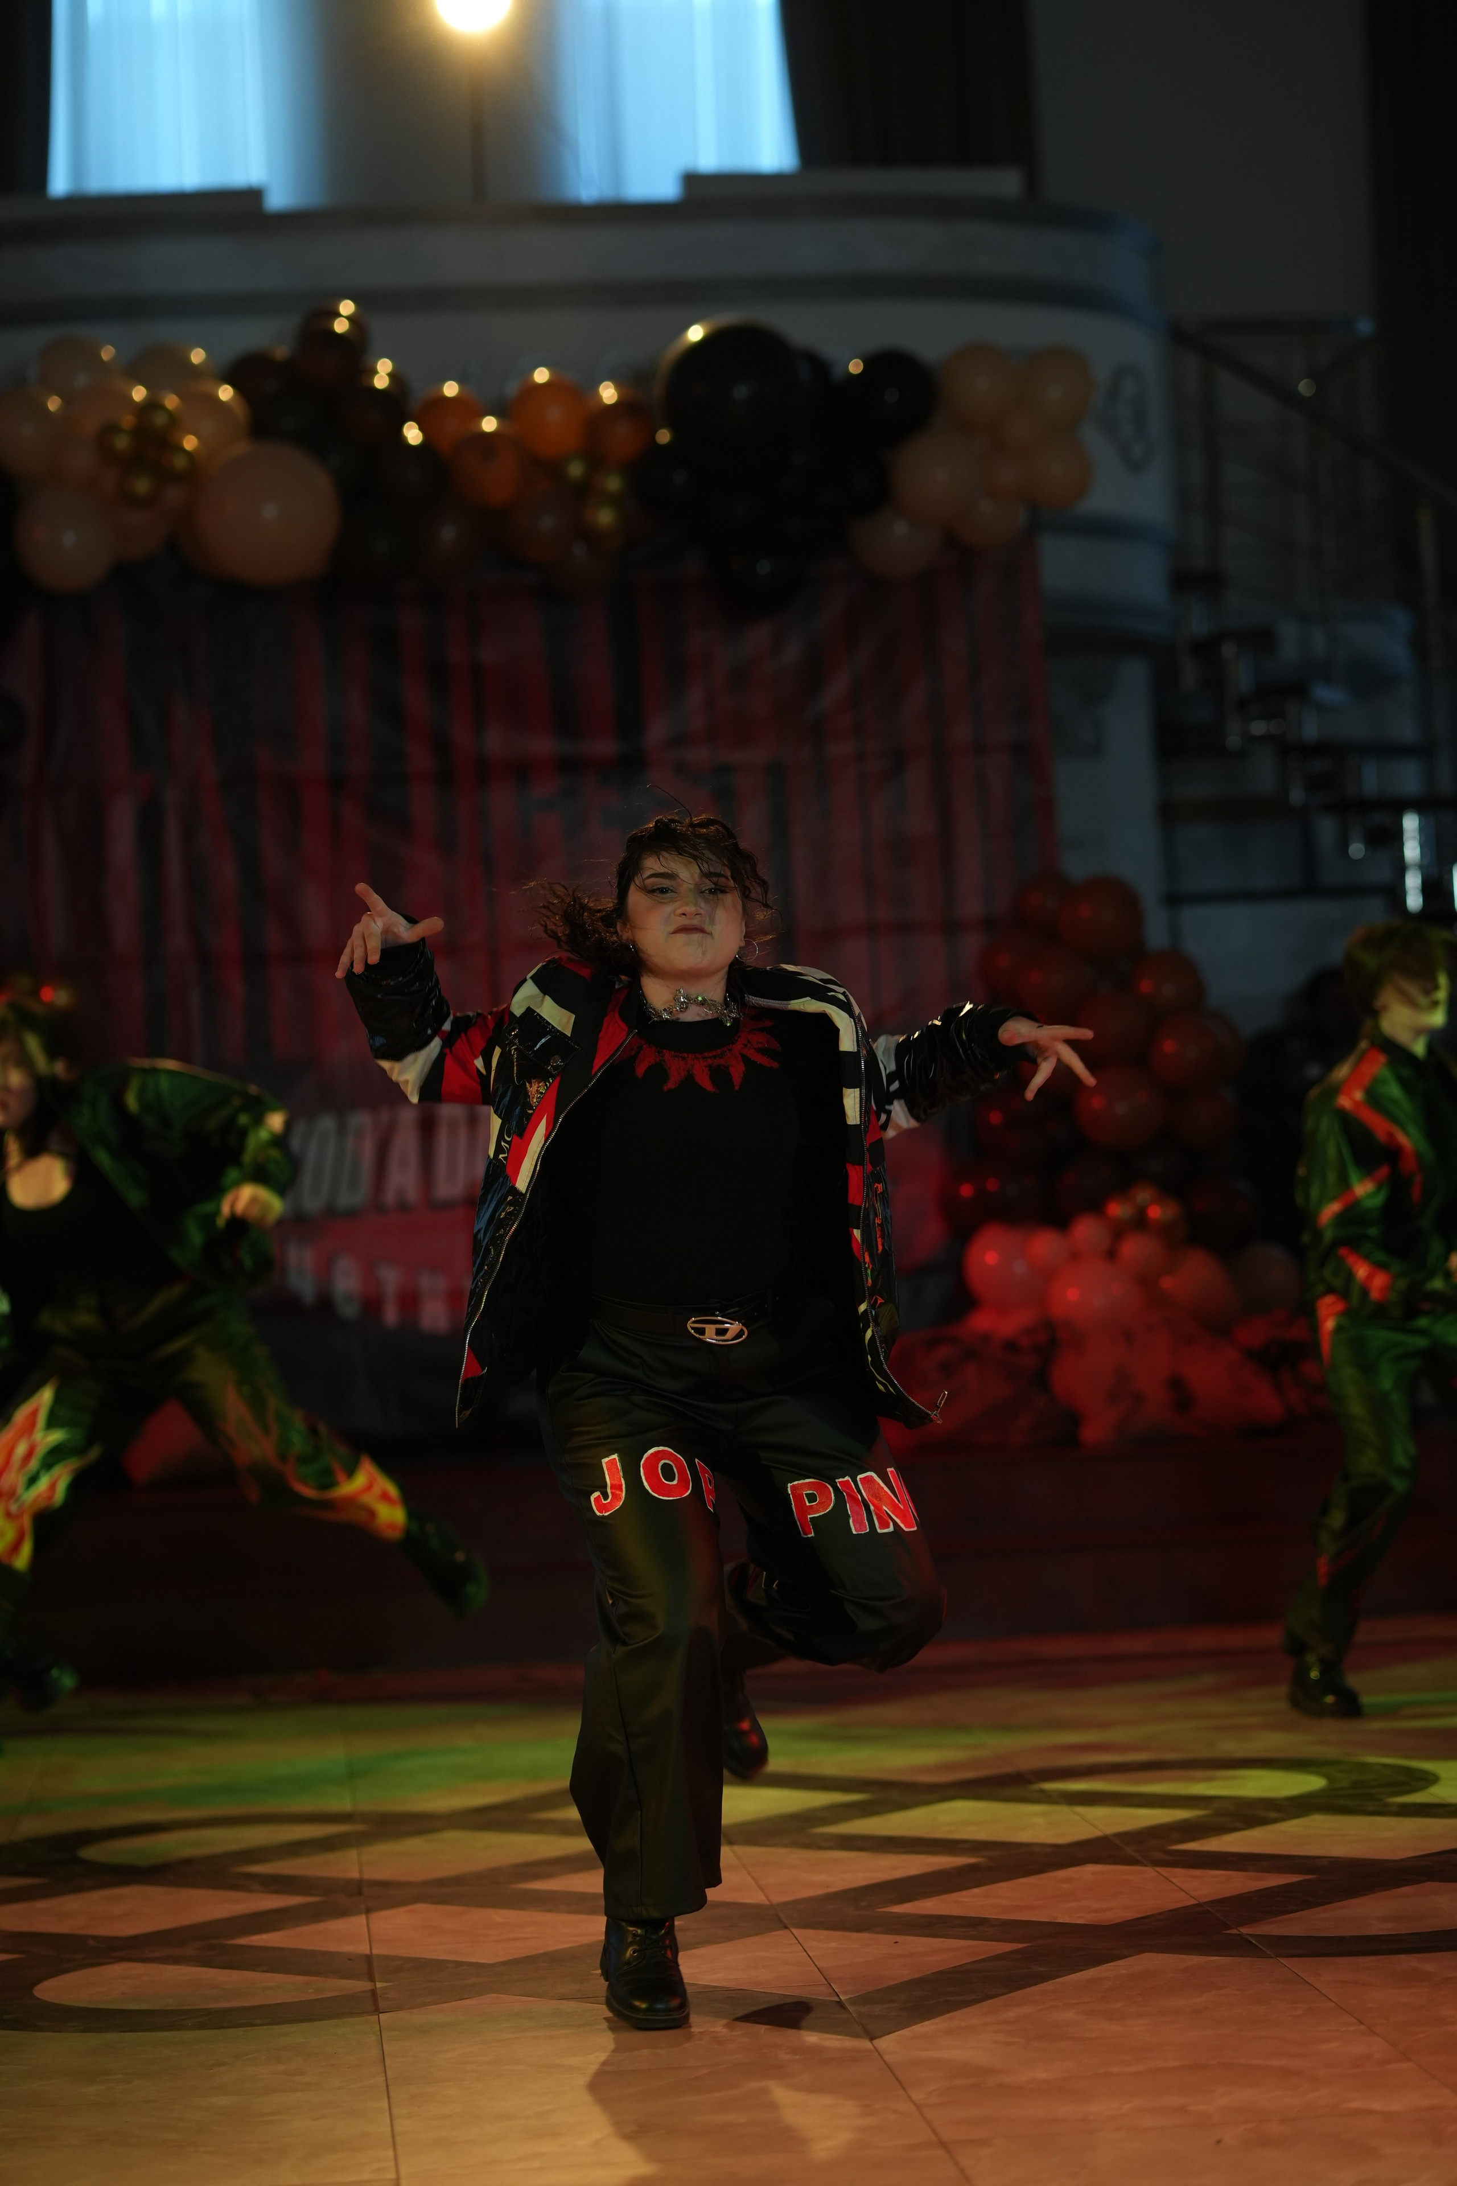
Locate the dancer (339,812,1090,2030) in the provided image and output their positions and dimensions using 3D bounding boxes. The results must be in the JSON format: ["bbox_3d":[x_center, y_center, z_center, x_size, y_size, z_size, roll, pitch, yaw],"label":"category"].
[{"bbox_3d":[0.005,0.440,6.950,1.010,1.630,0.680,-2,-1,-5],"label":"dancer"}]

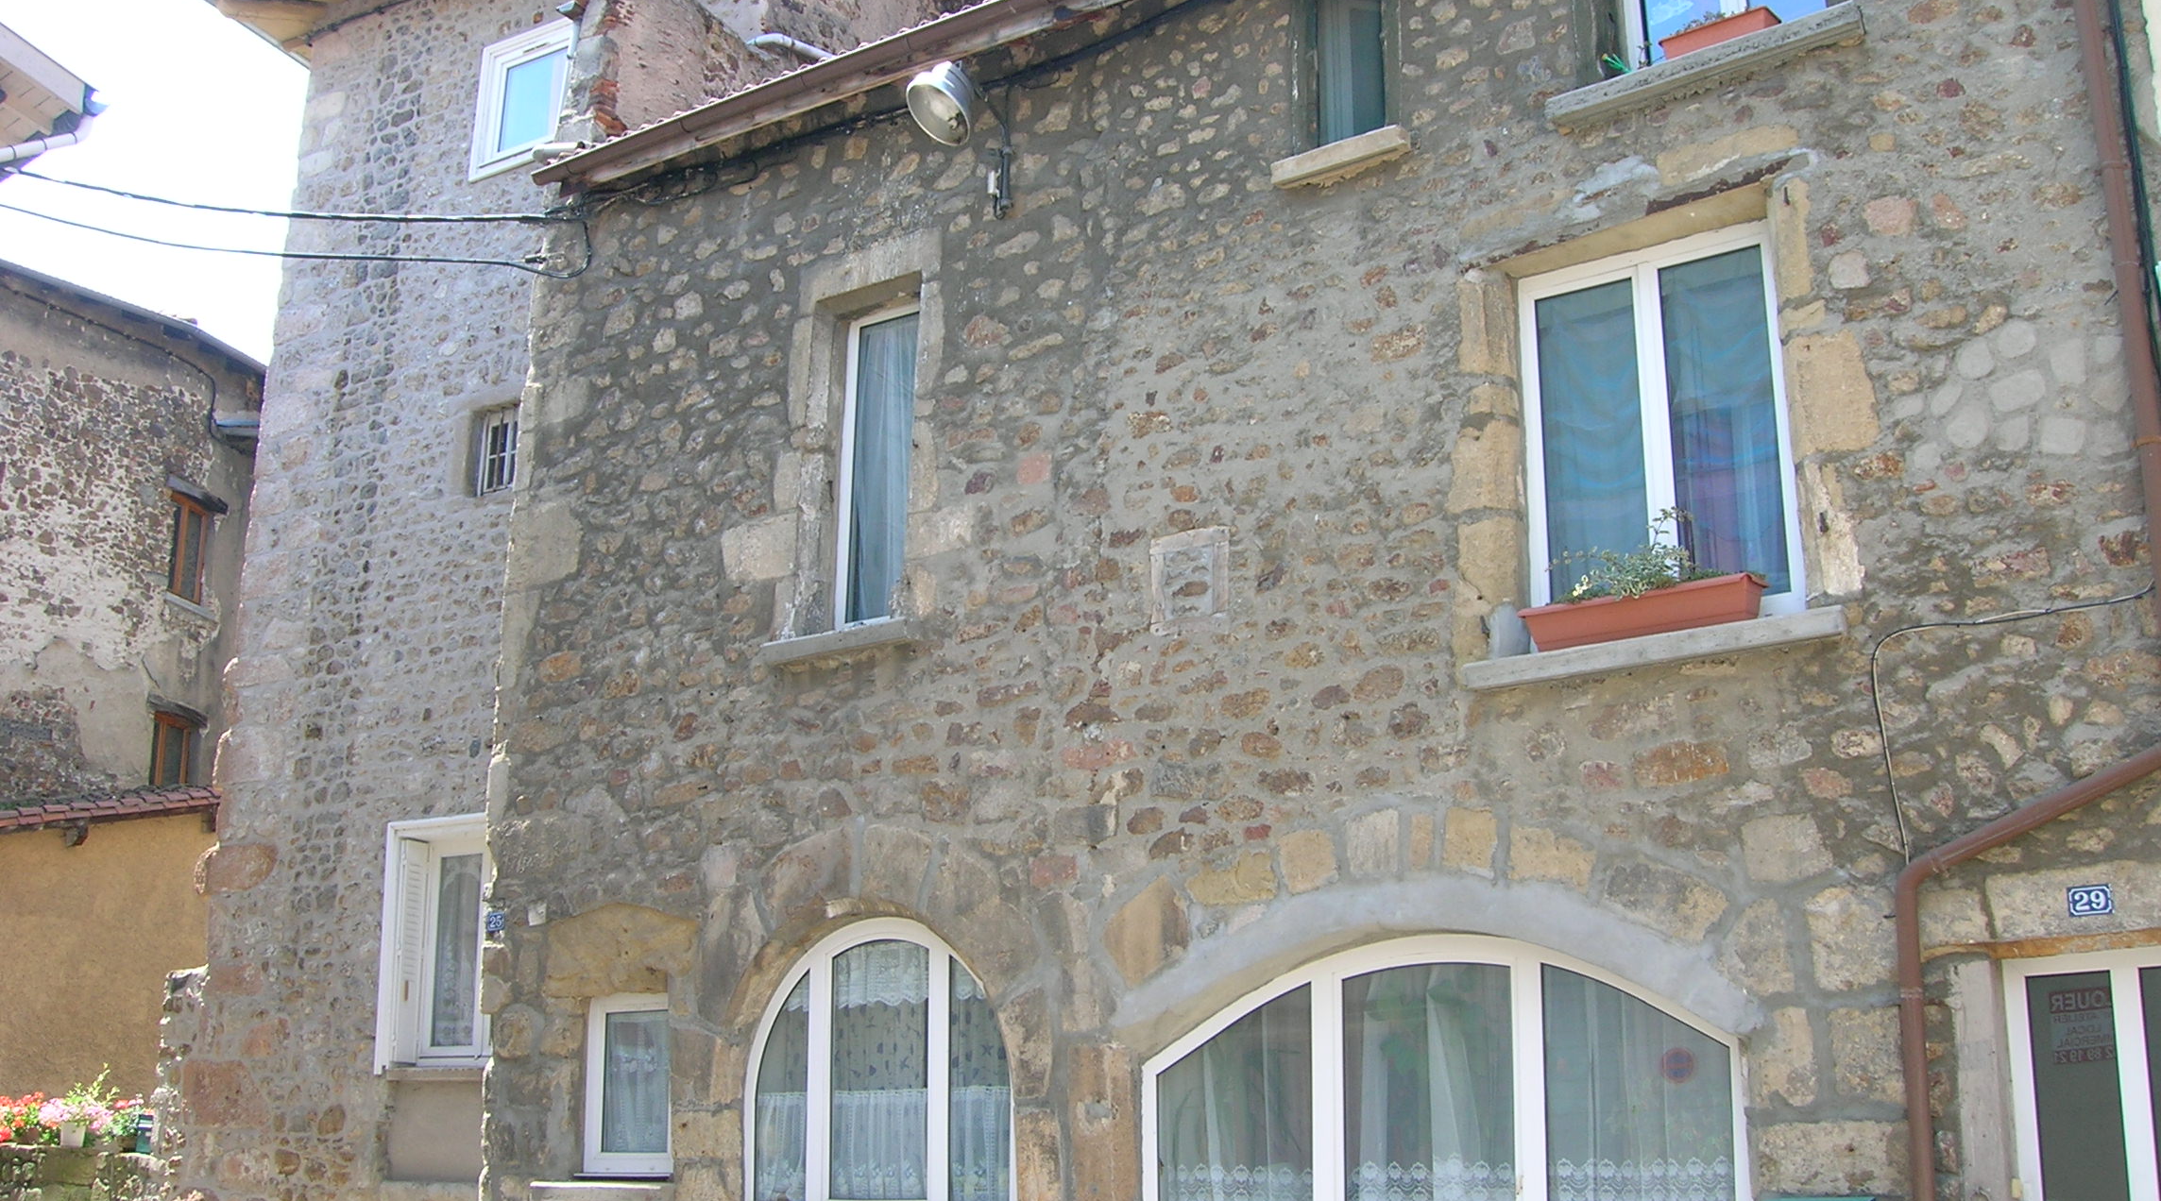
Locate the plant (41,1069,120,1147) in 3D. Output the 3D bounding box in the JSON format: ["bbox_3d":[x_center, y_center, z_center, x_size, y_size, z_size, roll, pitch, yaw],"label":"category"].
[{"bbox_3d":[-8.390,4.285,17.800,0.600,0.640,0.500,-9,-19,28],"label":"plant"}]

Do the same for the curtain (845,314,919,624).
[{"bbox_3d":[-1.053,-0.789,12.694,0.720,1.820,0.070,-11,-20,33],"label":"curtain"}]

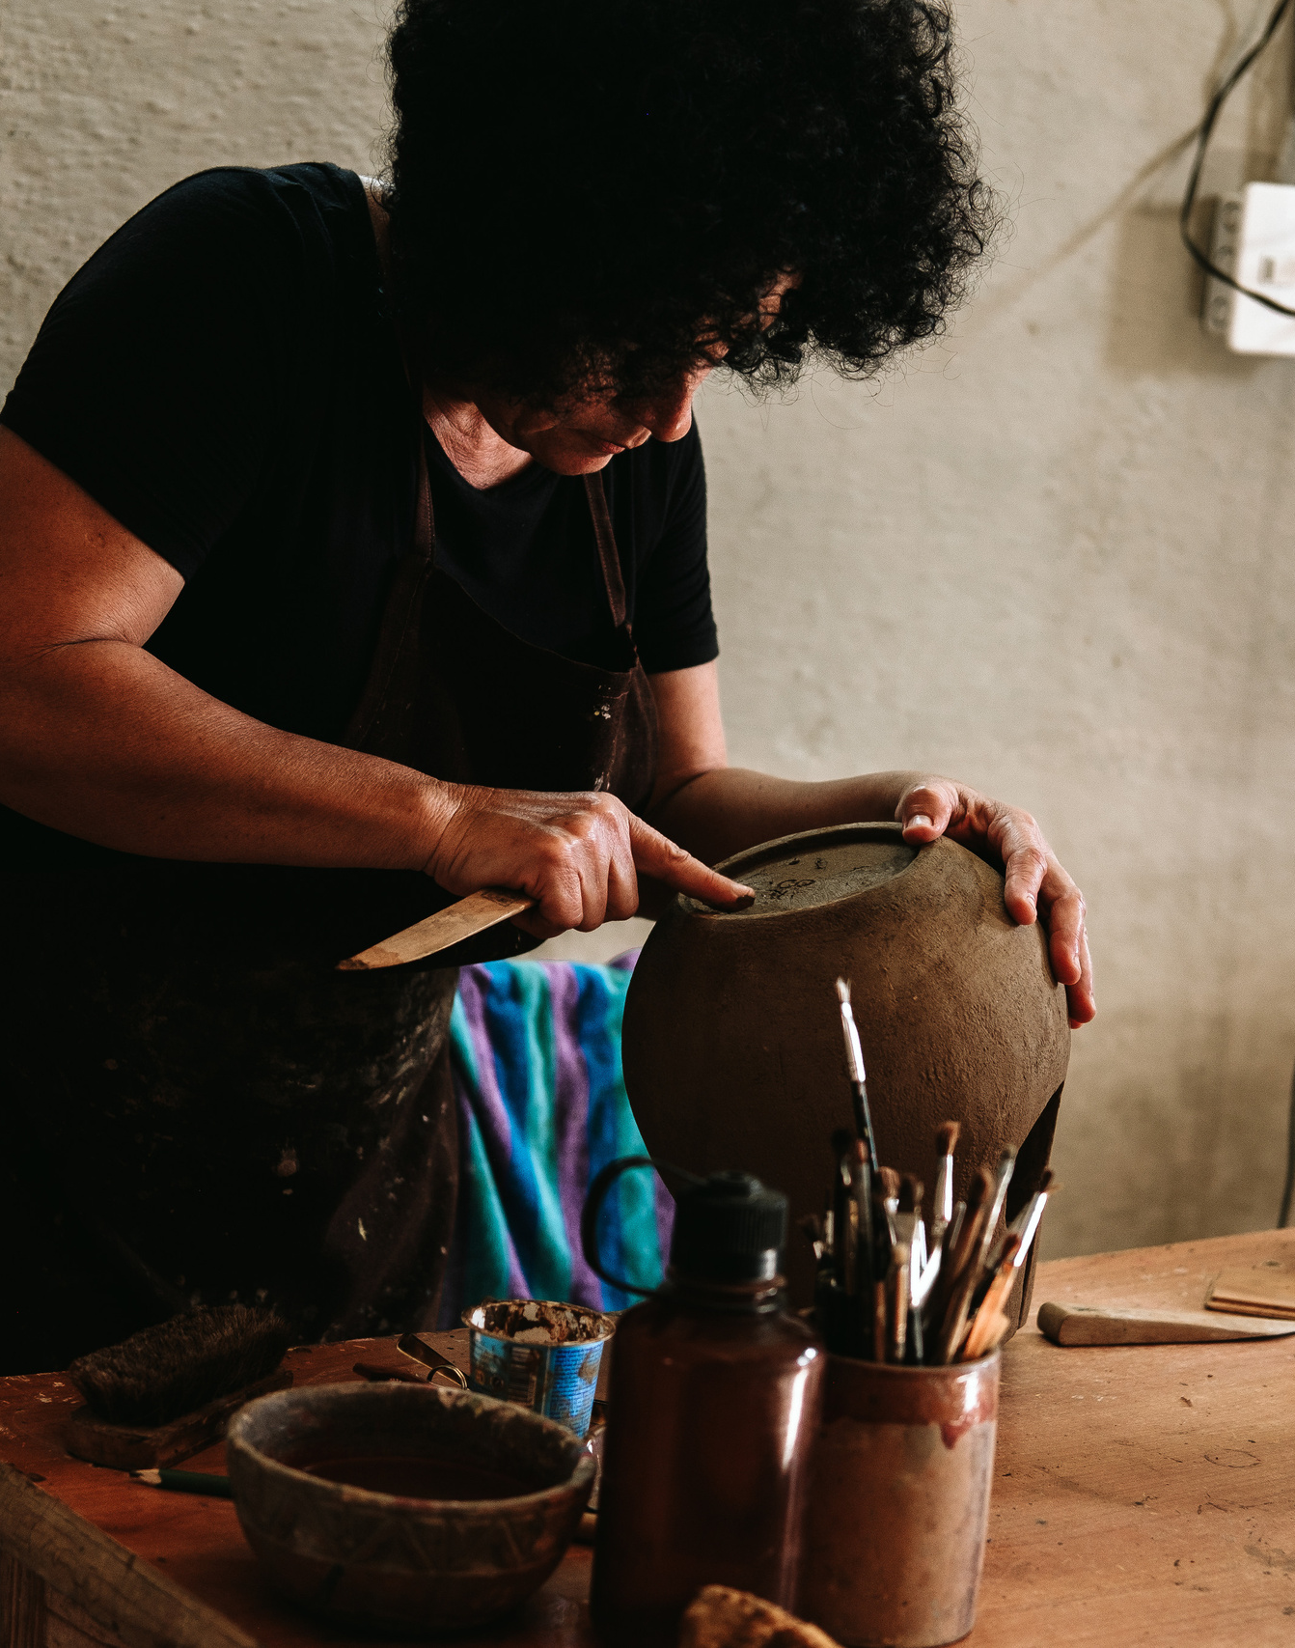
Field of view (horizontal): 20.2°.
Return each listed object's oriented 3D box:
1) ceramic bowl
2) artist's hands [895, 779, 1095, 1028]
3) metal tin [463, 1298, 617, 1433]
[{"bbox_3d":[-0.088,0.252,1.315,0.132,0.059,0.132,4,9,-1],"label":"ceramic bowl"},{"bbox_3d":[0.163,0.036,1.700,0.095,0.115,0.110,-2,11,-37],"label":"artist's hands"},{"bbox_3d":[-0.047,0.229,1.490,0.064,0.056,0.064,5,9,0],"label":"metal tin"}]

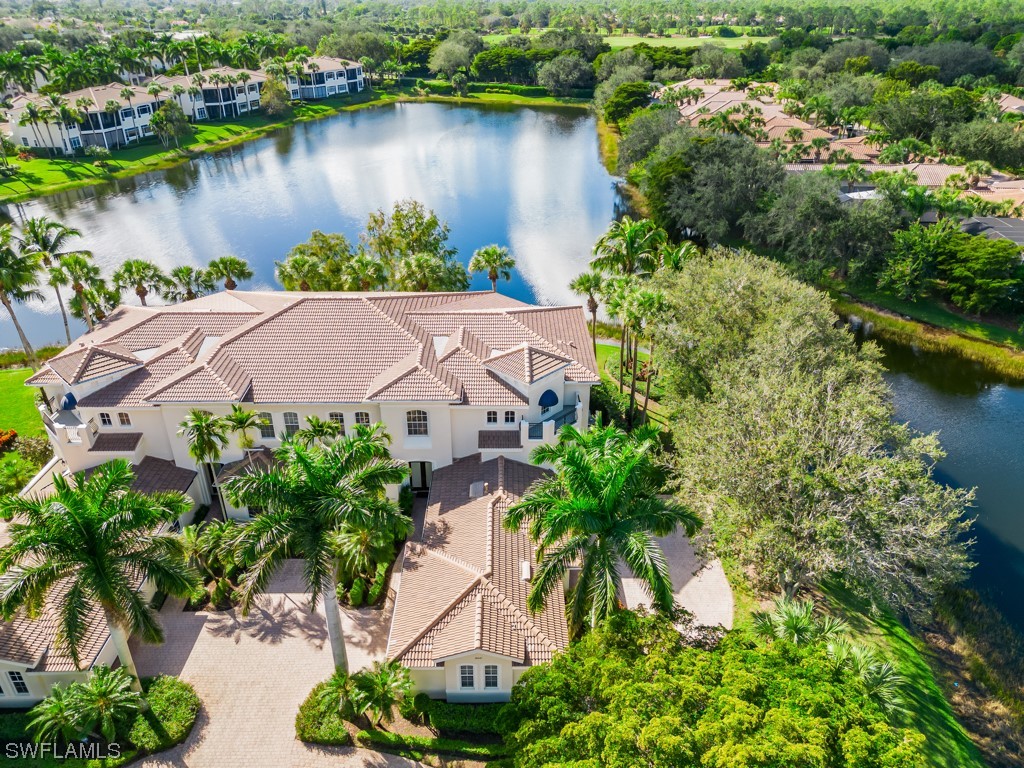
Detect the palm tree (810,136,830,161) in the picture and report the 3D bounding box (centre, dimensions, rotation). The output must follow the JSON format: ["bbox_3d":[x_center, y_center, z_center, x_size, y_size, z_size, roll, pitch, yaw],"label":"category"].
[{"bbox_3d":[56.373,-40.977,129.740,3.488,7.076,3.488,0,29,0],"label":"palm tree"}]

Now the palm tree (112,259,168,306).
[{"bbox_3d":[-30.281,-6.051,59.073,4.460,9.180,4.460,0,30,0],"label":"palm tree"}]

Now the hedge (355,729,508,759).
[{"bbox_3d":[-3.488,16.031,31.698,6.677,0.548,0.797,2,29,4],"label":"hedge"}]

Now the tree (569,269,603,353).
[{"bbox_3d":[6.478,-5.264,61.807,3.189,9.269,3.090,0,29,0],"label":"tree"}]

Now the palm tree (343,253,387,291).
[{"bbox_3d":[-11.968,-6.233,58.933,3.710,9.750,3.710,0,30,0],"label":"palm tree"}]

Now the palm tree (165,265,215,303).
[{"bbox_3d":[-25.400,-5.234,57.558,3.700,8.500,3.700,0,29,0],"label":"palm tree"}]

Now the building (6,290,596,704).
[{"bbox_3d":[-12.607,2.427,45.796,36.277,11.062,34.084,0,29,0],"label":"building"}]

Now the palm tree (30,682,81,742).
[{"bbox_3d":[-19.683,15.022,31.092,2.392,2.890,2.392,0,29,0],"label":"palm tree"}]

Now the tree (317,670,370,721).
[{"bbox_3d":[-7.050,13.267,30.065,2.200,2.450,2.100,0,29,0],"label":"tree"}]

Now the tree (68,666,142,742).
[{"bbox_3d":[-17.277,13.915,30.366,3.000,2.900,3.000,0,30,0],"label":"tree"}]

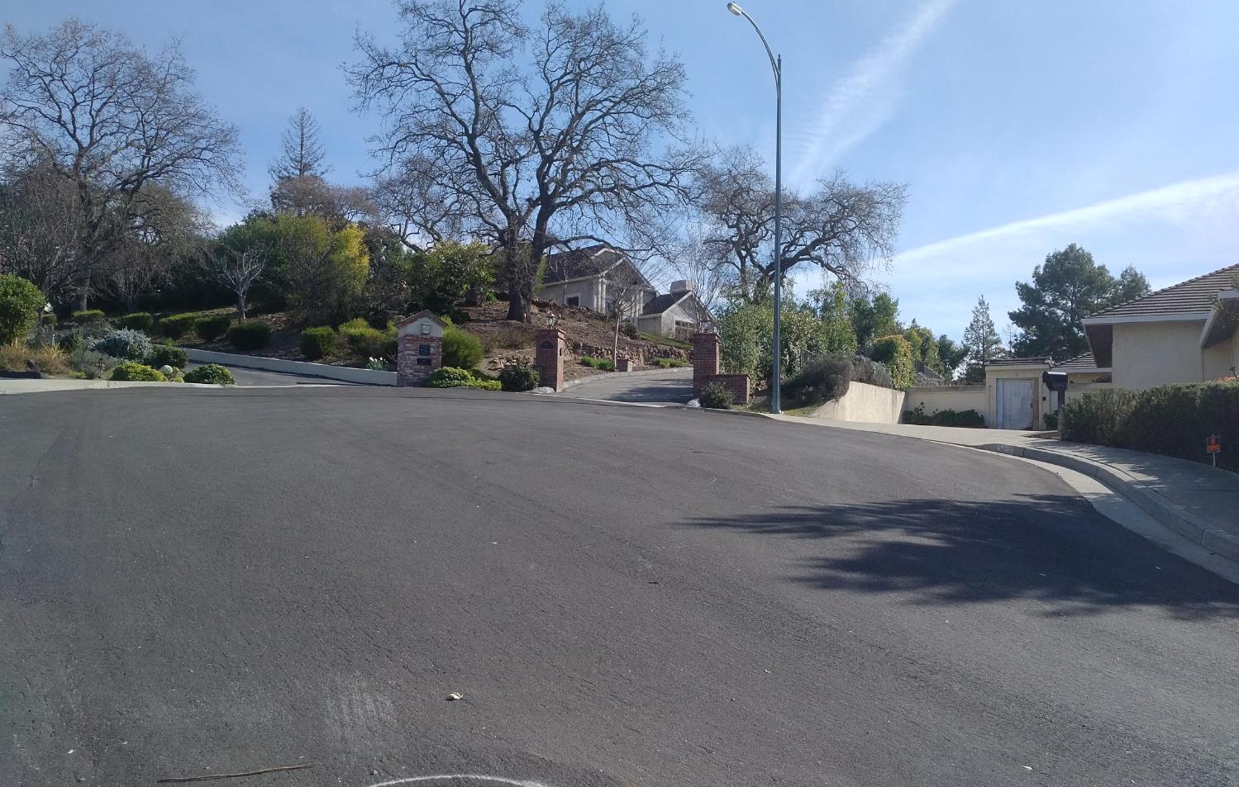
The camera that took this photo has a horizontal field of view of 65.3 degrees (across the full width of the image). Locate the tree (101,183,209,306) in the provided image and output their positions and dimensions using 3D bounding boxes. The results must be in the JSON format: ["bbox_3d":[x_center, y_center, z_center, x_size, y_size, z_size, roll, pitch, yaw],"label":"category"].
[{"bbox_3d":[-18.727,-5.836,39.000,4.060,5.090,4.000,1,0,0],"label":"tree"}]

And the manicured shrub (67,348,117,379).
[{"bbox_3d":[-11.352,-0.635,20.800,1.010,0.670,1.000,1,0,0],"label":"manicured shrub"}]

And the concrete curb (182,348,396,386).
[{"bbox_3d":[-9.660,-0.796,27.600,9.099,0.400,0.250,6,1,32],"label":"concrete curb"}]

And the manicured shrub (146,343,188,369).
[{"bbox_3d":[-10.885,-0.886,23.300,1.000,0.650,0.950,1,-2,-22],"label":"manicured shrub"}]

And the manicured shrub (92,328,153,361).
[{"bbox_3d":[-11.581,-1.149,22.500,1.380,0.780,1.250,2,-2,-30],"label":"manicured shrub"}]

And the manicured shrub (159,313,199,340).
[{"bbox_3d":[-13.290,-2.031,29.200,1.200,0.830,1.100,1,-2,-22],"label":"manicured shrub"}]

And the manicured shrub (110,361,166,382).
[{"bbox_3d":[-9.298,-0.421,18.700,1.050,0.420,0.900,1,-2,-20],"label":"manicured shrub"}]

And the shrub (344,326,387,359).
[{"bbox_3d":[-7.255,-1.464,27.600,1.200,0.950,1.150,1,-2,-16],"label":"shrub"}]

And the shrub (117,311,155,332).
[{"bbox_3d":[-17.507,-2.575,35.000,1.290,0.790,1.300,1,0,0],"label":"shrub"}]

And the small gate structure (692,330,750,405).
[{"bbox_3d":[2.524,-0.613,24.000,1.360,1.750,0.620,1,-1,-6],"label":"small gate structure"}]

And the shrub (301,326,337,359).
[{"bbox_3d":[-8.568,-1.450,27.600,1.050,0.960,1.050,1,-2,-16],"label":"shrub"}]

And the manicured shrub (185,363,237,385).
[{"bbox_3d":[-7.973,-0.367,18.800,1.000,0.440,0.900,1,-2,-20],"label":"manicured shrub"}]

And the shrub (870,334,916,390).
[{"bbox_3d":[10.269,-1.181,36.300,1.600,2.050,1.600,0,-2,26],"label":"shrub"}]

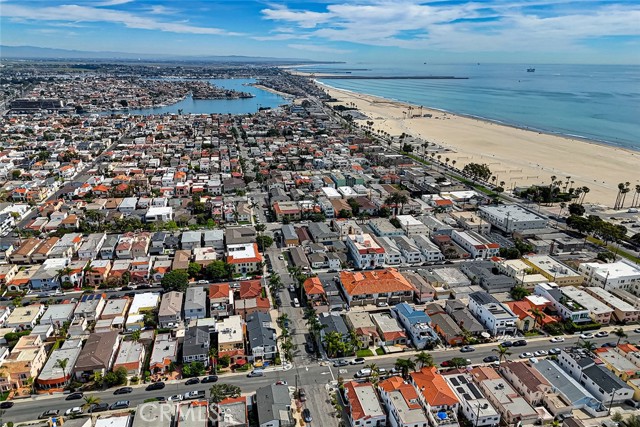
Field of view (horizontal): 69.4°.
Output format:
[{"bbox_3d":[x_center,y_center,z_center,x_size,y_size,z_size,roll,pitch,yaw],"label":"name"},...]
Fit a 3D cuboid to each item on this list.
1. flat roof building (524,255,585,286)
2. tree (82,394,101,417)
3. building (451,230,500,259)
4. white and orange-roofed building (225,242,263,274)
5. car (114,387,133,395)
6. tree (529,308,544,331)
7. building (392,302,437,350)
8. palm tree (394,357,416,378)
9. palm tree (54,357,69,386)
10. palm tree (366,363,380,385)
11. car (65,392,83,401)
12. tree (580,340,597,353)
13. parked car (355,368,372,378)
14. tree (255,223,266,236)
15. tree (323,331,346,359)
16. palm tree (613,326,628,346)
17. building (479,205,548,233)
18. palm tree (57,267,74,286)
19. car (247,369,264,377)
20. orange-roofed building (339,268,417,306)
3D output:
[{"bbox_3d":[109.330,27.660,219.730,14.190,6.500,23.790,-4,19,-12],"label":"flat roof building"},{"bbox_3d":[-65.580,55.290,132.850,5.200,6.700,5.200,-4,19,-12],"label":"tree"},{"bbox_3d":[84.710,16.200,253.240,13.270,6.900,24.190,-4,19,-12],"label":"building"},{"bbox_3d":[-35.819,21.129,218.888,15.000,6.100,22.300,-3,19,-11],"label":"white and orange-roofed building"},{"bbox_3d":[-60.700,54.690,143.040,4.700,1.500,1.850,-4,19,-12],"label":"car"},{"bbox_3d":[77.198,38.480,165.477,5.519,8.155,5.519,-3,19,-11],"label":"tree"},{"bbox_3d":[34.230,39.227,163.828,8.300,7.200,19.500,-3,19,-11],"label":"building"},{"bbox_3d":[25.919,47.349,140.320,6.349,6.410,6.349,-3,19,-11],"label":"palm tree"},{"bbox_3d":[-74.951,46.798,135.508,4.070,9.134,4.070,-3,19,-11],"label":"palm tree"},{"bbox_3d":[15.723,48.020,137.592,4.293,6.711,4.293,0,18,0],"label":"palm tree"},{"bbox_3d":[-69.886,52.041,131.748,4.450,1.480,1.800,-3,19,-11],"label":"car"},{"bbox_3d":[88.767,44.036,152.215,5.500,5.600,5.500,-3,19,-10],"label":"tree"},{"bbox_3d":[14.420,52.140,151.530,5.000,1.850,1.950,-4,19,-12],"label":"parked car"},{"bbox_3d":[-32.603,9.155,250.919,6.100,8.300,6.100,-3,19,-10],"label":"tree"},{"bbox_3d":[4.621,42.636,150.465,7.000,8.400,6.300,-3,19,-10],"label":"tree"},{"bbox_3d":[99.844,42.296,154.184,5.307,8.293,5.307,-3,19,-11],"label":"palm tree"},{"bbox_3d":[113.385,3.434,272.880,26.500,7.100,28.100,-5,19,-14],"label":"building"},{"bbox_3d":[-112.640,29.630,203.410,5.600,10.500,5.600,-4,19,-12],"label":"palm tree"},{"bbox_3d":[-20.820,52.190,151.070,4.700,1.650,1.850,-4,19,-12],"label":"car"},{"bbox_3d":[22.545,29.842,190.644,26.200,7.600,22.800,-3,19,-10],"label":"orange-roofed building"}]

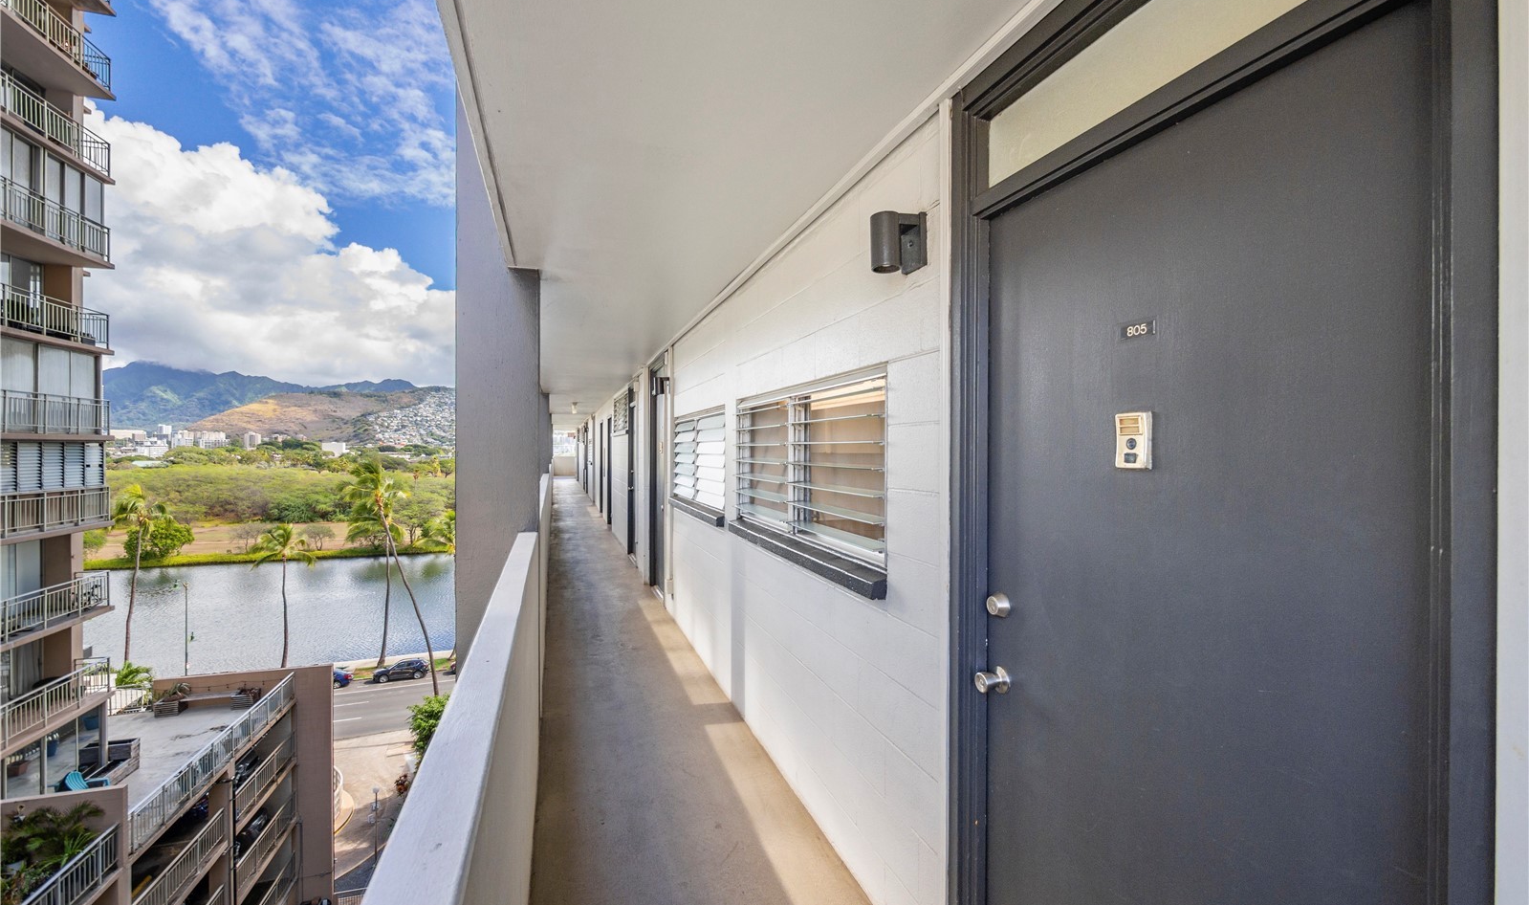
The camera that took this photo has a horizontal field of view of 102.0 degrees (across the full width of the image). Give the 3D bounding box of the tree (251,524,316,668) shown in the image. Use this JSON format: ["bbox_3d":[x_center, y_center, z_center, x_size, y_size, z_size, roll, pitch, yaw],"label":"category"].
[{"bbox_3d":[-44.800,13.900,57.600,5.000,14.300,5.000,0,1,-20],"label":"tree"}]

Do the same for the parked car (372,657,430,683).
[{"bbox_3d":[-33.918,20.346,58.061,4.500,1.620,1.840,0,1,-20],"label":"parked car"}]

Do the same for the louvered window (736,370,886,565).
[{"bbox_3d":[0.146,0.054,2.836,0.100,0.680,1.740,0,1,-19],"label":"louvered window"}]

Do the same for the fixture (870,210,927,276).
[{"bbox_3d":[0.383,-0.610,1.803,0.150,0.158,0.100,0,1,-19],"label":"fixture"}]

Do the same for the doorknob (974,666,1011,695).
[{"bbox_3d":[0.583,0.586,1.576,0.068,0.066,0.066,0,1,-19],"label":"doorknob"}]

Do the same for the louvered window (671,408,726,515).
[{"bbox_3d":[-0.499,0.037,4.750,0.100,0.680,1.740,0,1,-19],"label":"louvered window"}]

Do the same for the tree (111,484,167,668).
[{"bbox_3d":[-54.200,11.950,53.500,4.300,18.400,4.300,0,1,-20],"label":"tree"}]

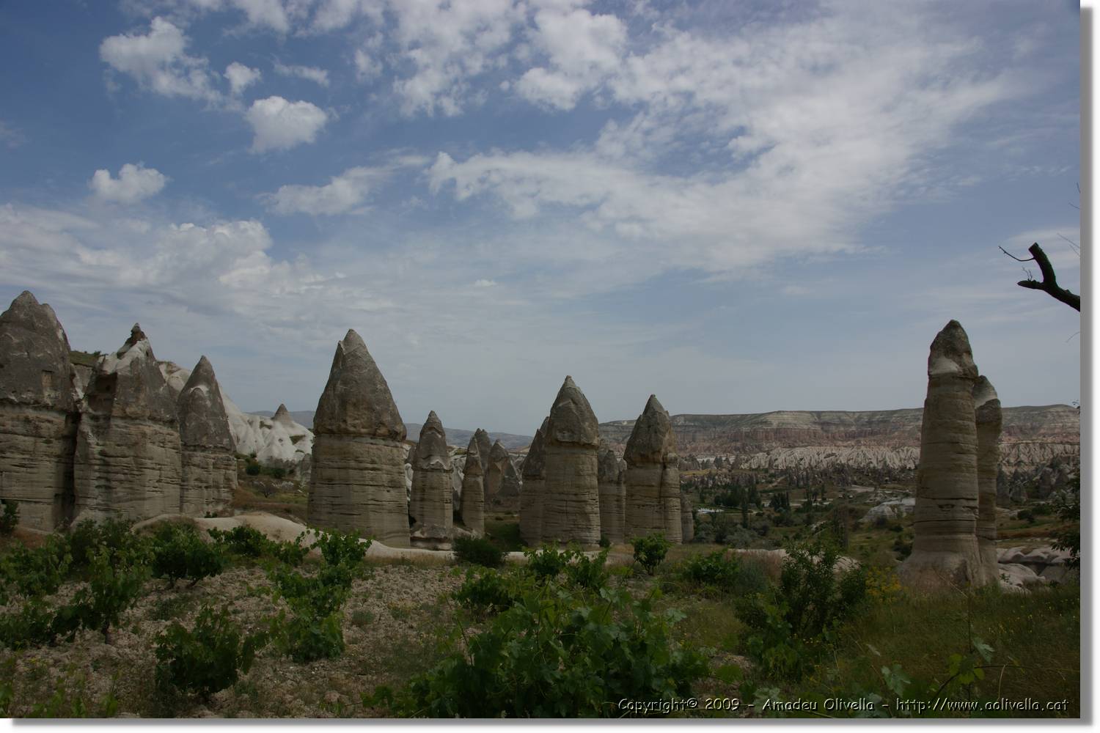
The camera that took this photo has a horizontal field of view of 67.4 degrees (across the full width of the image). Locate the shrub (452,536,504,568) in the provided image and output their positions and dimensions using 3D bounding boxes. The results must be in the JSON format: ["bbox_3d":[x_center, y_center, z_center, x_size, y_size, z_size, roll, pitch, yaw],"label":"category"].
[{"bbox_3d":[-1.262,3.264,14.500,0.903,0.557,0.813,1,-6,-5],"label":"shrub"}]

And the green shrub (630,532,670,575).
[{"bbox_3d":[1.682,3.135,13.800,0.671,0.670,0.637,-1,-6,7],"label":"green shrub"}]

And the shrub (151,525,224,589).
[{"bbox_3d":[-5.270,2.763,12.000,0.985,0.898,0.886,3,-7,-23],"label":"shrub"}]

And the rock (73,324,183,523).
[{"bbox_3d":[-24.046,3.355,47.000,5.537,11.394,5.260,3,-7,-27],"label":"rock"}]

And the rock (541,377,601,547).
[{"bbox_3d":[1.450,6.769,58.000,4.169,11.966,3.960,0,-6,1],"label":"rock"}]

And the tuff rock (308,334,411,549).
[{"bbox_3d":[-10.433,3.915,45.000,5.390,11.837,5.121,1,-6,-13],"label":"tuff rock"}]

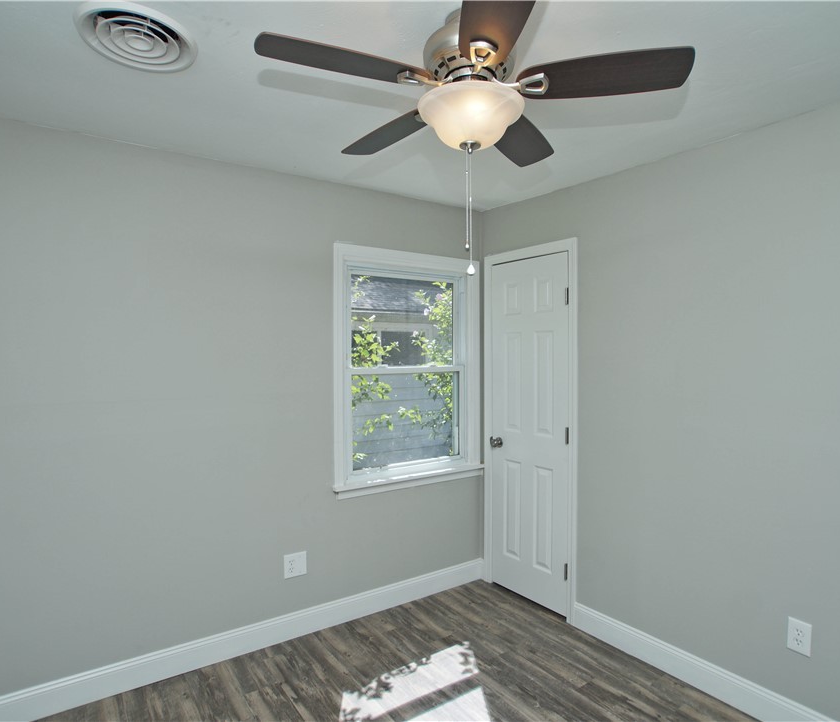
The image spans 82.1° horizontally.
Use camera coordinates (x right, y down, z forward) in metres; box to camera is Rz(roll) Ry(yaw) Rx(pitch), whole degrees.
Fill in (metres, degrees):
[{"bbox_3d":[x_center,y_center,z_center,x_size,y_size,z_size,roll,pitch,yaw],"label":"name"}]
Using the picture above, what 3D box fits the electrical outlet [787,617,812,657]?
[{"bbox_3d":[1.441,1.050,1.832,0.011,0.119,0.072,-1,1,-39],"label":"electrical outlet"}]

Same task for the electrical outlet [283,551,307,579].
[{"bbox_3d":[-0.635,1.048,2.474,0.115,0.119,0.011,-1,1,-32],"label":"electrical outlet"}]

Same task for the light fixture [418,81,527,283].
[{"bbox_3d":[0.142,-0.466,1.321,0.295,0.462,0.295,0,1,0],"label":"light fixture"}]

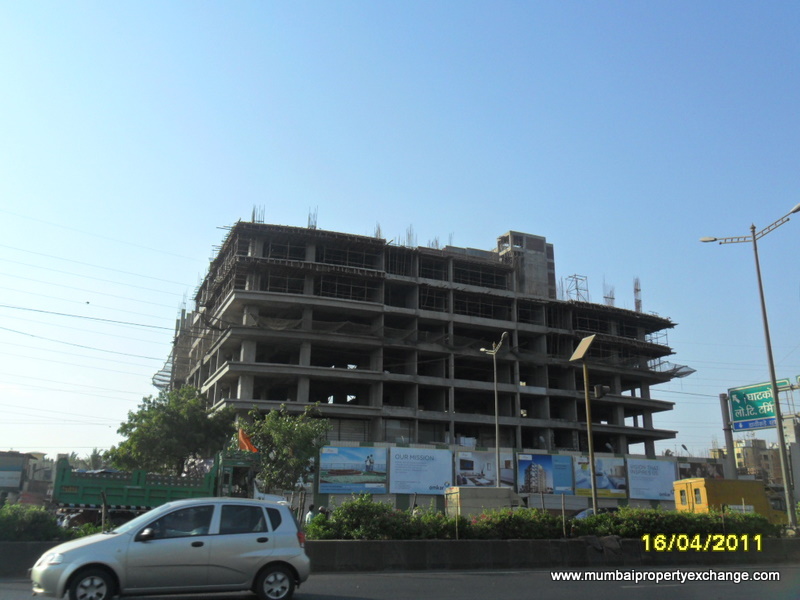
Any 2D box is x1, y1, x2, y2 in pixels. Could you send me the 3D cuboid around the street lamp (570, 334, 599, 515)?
[{"bbox_3d":[5.182,4.020,21.151,0.550,6.250,0.550,10,-19,-30],"label":"street lamp"}]

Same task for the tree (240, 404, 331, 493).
[{"bbox_3d":[-5.187,7.817,33.137,4.100,6.330,4.100,6,-17,-16],"label":"tree"}]

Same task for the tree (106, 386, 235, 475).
[{"bbox_3d":[-11.084,7.856,35.196,5.700,7.330,5.900,6,-17,-16],"label":"tree"}]

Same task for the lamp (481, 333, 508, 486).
[{"bbox_3d":[5.278,7.535,40.038,0.450,11.030,4.400,4,-17,-12],"label":"lamp"}]

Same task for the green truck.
[{"bbox_3d":[-6.675,6.013,21.393,6.040,3.000,2.400,6,-17,-16],"label":"green truck"}]

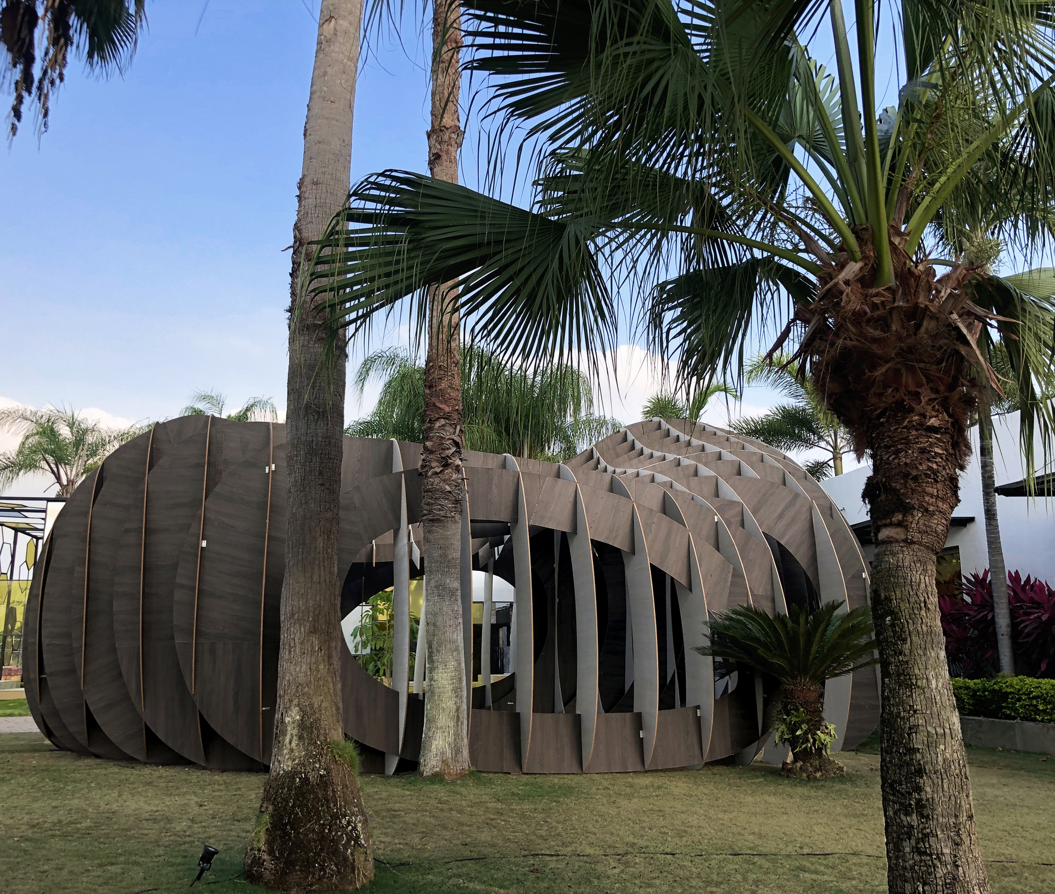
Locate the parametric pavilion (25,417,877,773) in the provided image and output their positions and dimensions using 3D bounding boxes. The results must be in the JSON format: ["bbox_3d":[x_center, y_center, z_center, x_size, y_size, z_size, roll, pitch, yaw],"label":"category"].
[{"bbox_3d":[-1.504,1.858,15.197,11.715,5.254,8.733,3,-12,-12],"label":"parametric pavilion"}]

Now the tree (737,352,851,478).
[{"bbox_3d":[8.417,2.064,26.112,5.400,9.200,5.400,0,-11,0],"label":"tree"}]

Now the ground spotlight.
[{"bbox_3d":[-1.927,2.499,5.750,0.165,0.250,0.100,0,-11,0],"label":"ground spotlight"}]

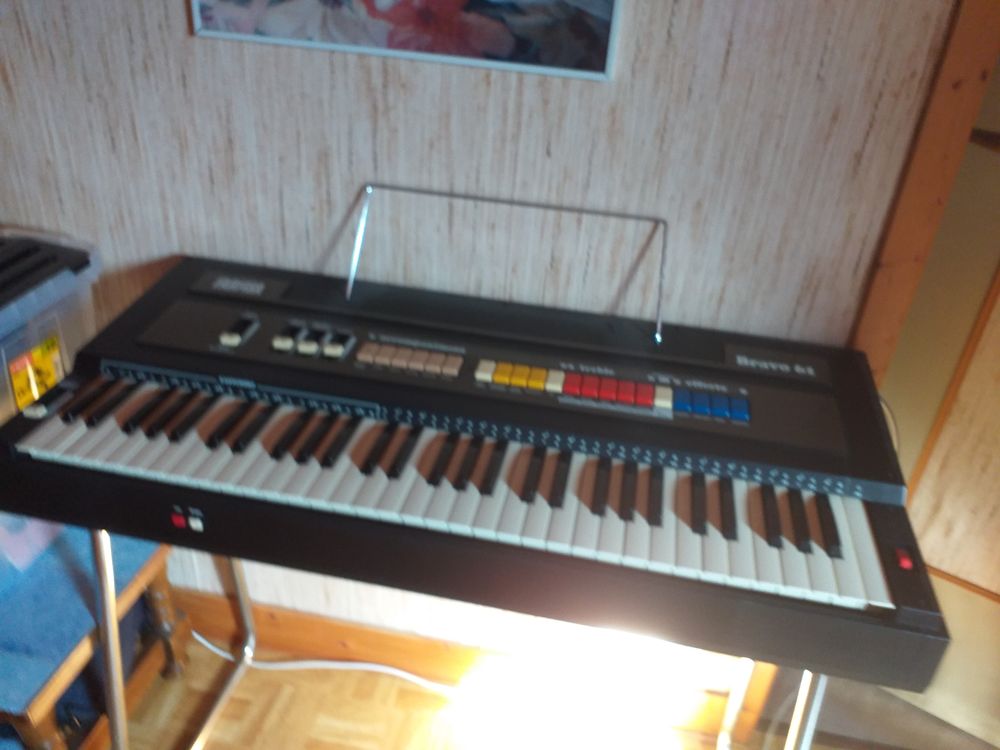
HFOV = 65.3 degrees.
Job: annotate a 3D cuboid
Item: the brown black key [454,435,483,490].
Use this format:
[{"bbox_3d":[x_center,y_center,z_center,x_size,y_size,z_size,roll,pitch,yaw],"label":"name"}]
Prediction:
[{"bbox_3d":[-0.030,0.088,0.802,0.011,0.011,0.085,9,34,8],"label":"brown black key"}]

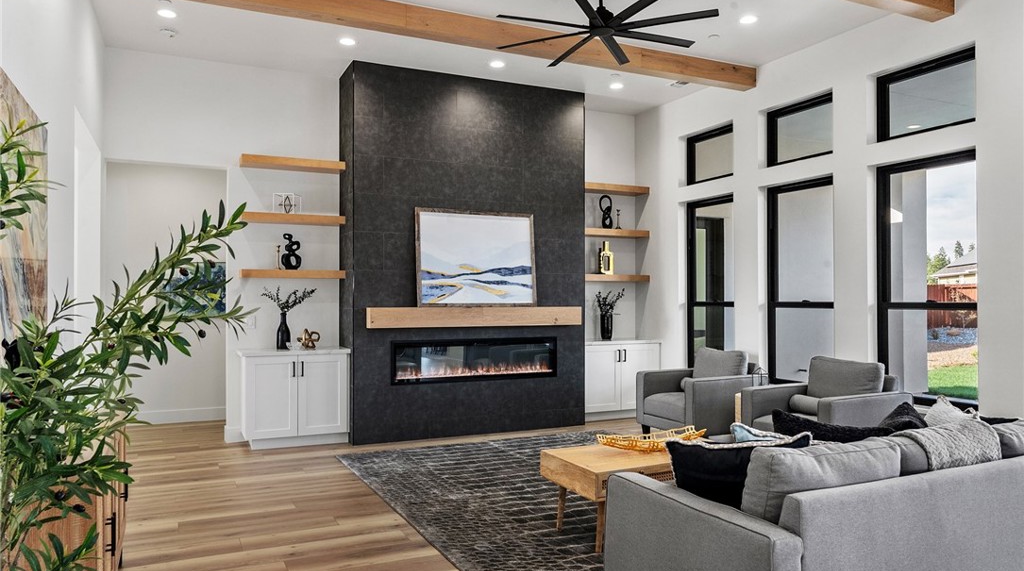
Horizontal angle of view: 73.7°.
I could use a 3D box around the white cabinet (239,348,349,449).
[{"bbox_3d":[-1.815,0.923,5.707,0.839,0.783,0.473,0,-1,-24],"label":"white cabinet"}]

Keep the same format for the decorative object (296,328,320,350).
[{"bbox_3d":[-1.698,0.450,5.712,0.187,0.174,0.114,0,-1,-24],"label":"decorative object"}]

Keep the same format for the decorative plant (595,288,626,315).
[{"bbox_3d":[0.985,0.160,6.828,0.310,0.265,0.220,0,-1,-24],"label":"decorative plant"}]

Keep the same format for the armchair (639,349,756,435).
[{"bbox_3d":[1.466,0.869,5.256,0.770,0.810,0.705,1,-1,-26],"label":"armchair"}]

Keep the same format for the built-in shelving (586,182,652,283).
[{"bbox_3d":[0.963,-0.535,7.093,0.935,1.004,0.255,0,-1,-24],"label":"built-in shelving"}]

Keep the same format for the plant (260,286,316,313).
[{"bbox_3d":[-1.815,0.114,5.556,0.450,0.215,0.240,0,-1,-24],"label":"plant"}]

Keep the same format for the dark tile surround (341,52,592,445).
[{"bbox_3d":[-0.412,-0.261,6.324,2.200,3.175,0.526,0,-1,-24],"label":"dark tile surround"}]

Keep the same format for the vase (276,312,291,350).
[{"bbox_3d":[-1.862,0.376,5.575,0.115,0.310,0.115,0,-1,-24],"label":"vase"}]

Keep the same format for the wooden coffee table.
[{"bbox_3d":[0.689,1.050,3.497,0.960,0.397,0.480,0,-1,-24],"label":"wooden coffee table"}]

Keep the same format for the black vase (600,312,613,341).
[{"bbox_3d":[0.954,0.412,6.855,0.118,0.278,0.118,0,-1,0],"label":"black vase"}]

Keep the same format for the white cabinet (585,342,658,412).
[{"bbox_3d":[0.986,0.916,6.725,0.852,0.754,0.408,0,-1,-24],"label":"white cabinet"}]

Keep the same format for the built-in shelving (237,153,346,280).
[{"bbox_3d":[-1.860,-0.559,5.836,0.846,1.012,0.239,0,-1,-24],"label":"built-in shelving"}]

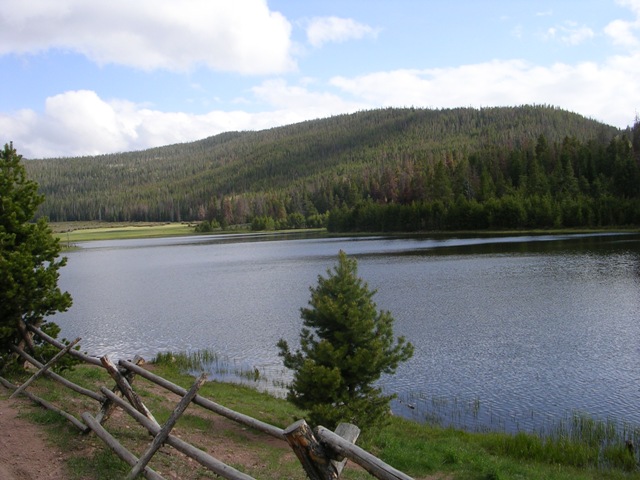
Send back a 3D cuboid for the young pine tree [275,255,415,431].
[{"bbox_3d":[0.349,1.438,10.000,1.900,2.560,1.800,0,2,0],"label":"young pine tree"}]

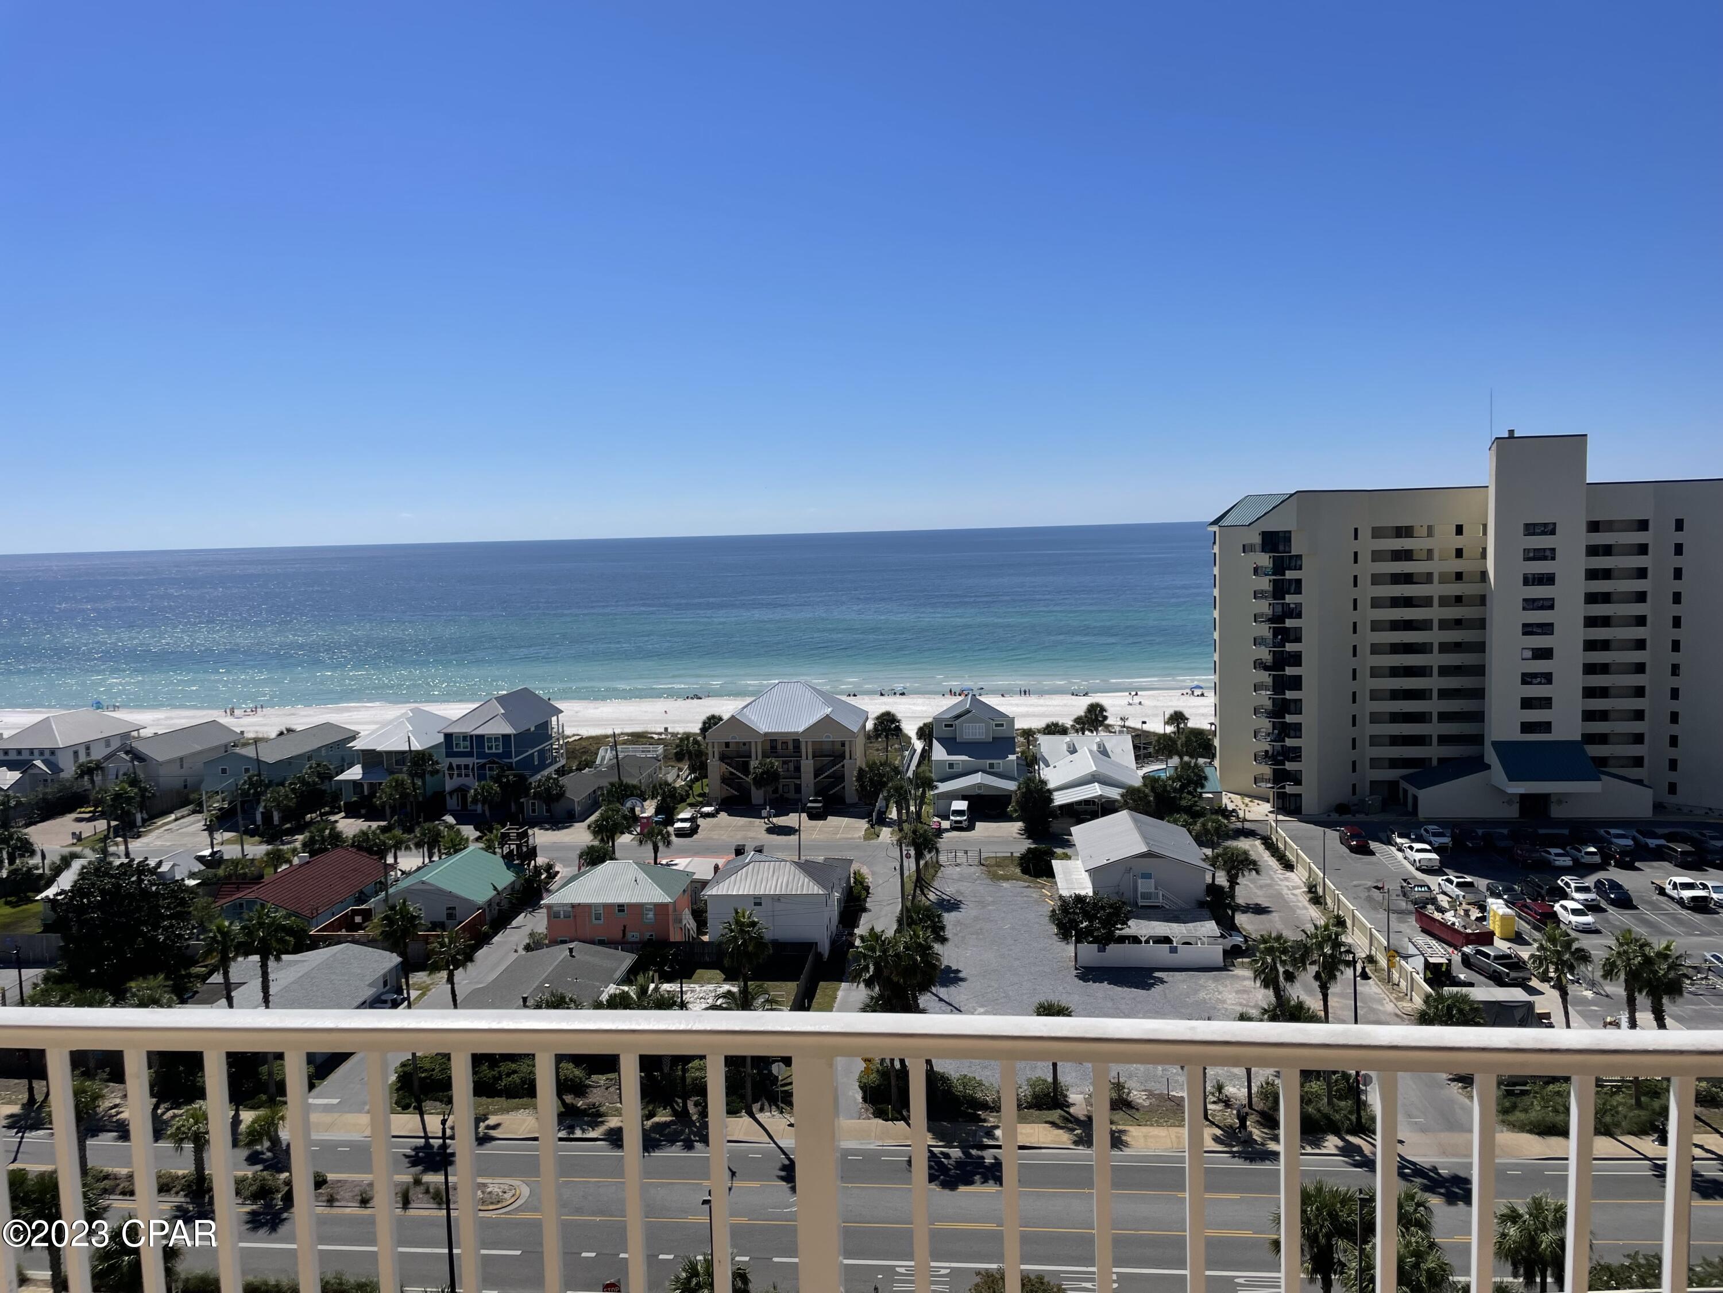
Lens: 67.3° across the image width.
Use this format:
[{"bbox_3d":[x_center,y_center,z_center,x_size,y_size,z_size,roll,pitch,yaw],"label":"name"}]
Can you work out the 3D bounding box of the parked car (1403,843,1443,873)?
[{"bbox_3d":[56.733,21.092,131.516,2.050,1.950,5.800,-1,5,9],"label":"parked car"}]

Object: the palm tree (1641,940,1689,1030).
[{"bbox_3d":[48.086,22.247,76.872,3.300,10.100,3.300,-1,5,6],"label":"palm tree"}]

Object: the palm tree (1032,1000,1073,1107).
[{"bbox_3d":[11.172,23.712,75.377,2.430,6.450,2.430,-1,5,6],"label":"palm tree"}]

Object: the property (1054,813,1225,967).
[{"bbox_3d":[22.903,19.815,109.306,12.200,7.400,22.000,-1,5,6],"label":"property"}]

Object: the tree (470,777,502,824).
[{"bbox_3d":[-44.397,18.518,153.761,3.800,5.442,3.800,-1,5,0],"label":"tree"}]

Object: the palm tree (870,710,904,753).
[{"bbox_3d":[3.579,14.166,180.559,4.200,9.600,4.200,-1,5,6],"label":"palm tree"}]

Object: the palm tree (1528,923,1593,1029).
[{"bbox_3d":[39.252,20.923,72.532,3.680,11.050,3.680,-1,5,6],"label":"palm tree"}]

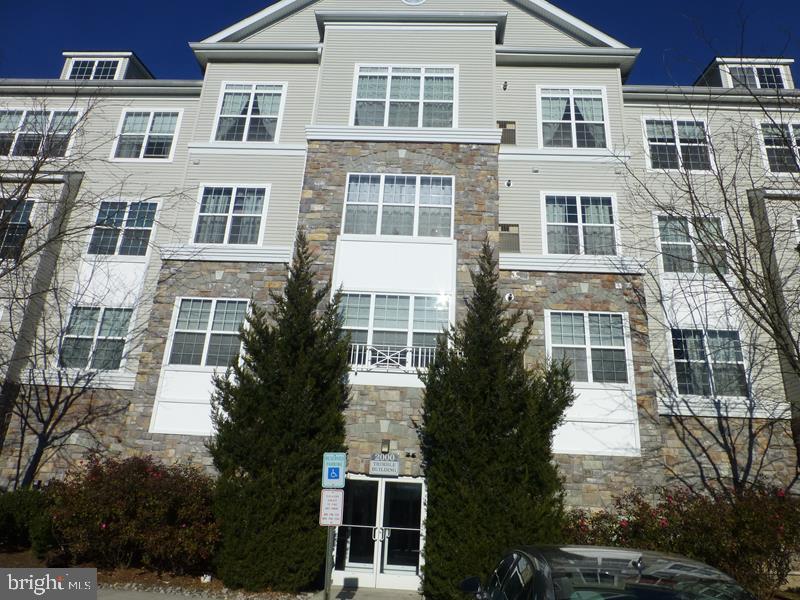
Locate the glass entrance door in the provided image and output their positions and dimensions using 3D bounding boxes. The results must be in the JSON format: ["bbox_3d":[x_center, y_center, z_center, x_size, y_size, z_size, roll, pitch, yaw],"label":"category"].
[{"bbox_3d":[-0.437,4.773,11.504,1.897,2.145,0.160,2,-20,4],"label":"glass entrance door"}]

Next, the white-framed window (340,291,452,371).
[{"bbox_3d":[-0.188,0.710,12.850,2.720,1.857,0.180,2,-20,4],"label":"white-framed window"}]

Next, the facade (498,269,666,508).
[{"bbox_3d":[4.108,2.393,12.962,3.596,6.415,0.450,2,-20,4],"label":"facade"}]

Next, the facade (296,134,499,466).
[{"bbox_3d":[-0.155,0.403,13.192,5.068,9.520,0.500,2,-20,4],"label":"facade"}]

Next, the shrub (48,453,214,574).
[{"bbox_3d":[-5.361,4.220,11.122,3.503,2.165,1.800,2,-20,4],"label":"shrub"}]

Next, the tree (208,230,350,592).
[{"bbox_3d":[-2.443,1.851,11.438,2.857,7.303,2.700,2,-20,4],"label":"tree"}]

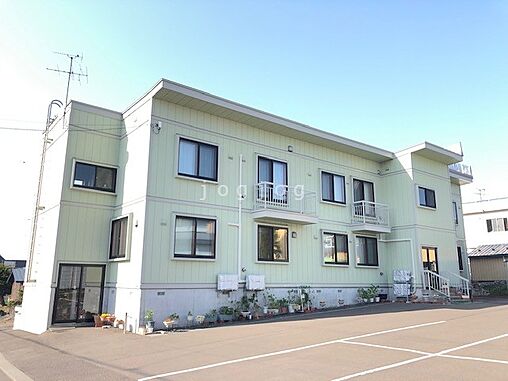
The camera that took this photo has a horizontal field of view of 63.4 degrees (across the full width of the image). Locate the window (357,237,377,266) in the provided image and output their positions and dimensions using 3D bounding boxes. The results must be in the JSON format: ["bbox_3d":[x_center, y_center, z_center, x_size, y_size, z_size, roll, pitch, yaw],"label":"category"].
[{"bbox_3d":[5.586,3.000,20.140,1.617,1.325,0.100,10,-15,-36],"label":"window"}]

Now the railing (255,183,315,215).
[{"bbox_3d":[1.357,0.447,17.089,2.712,1.061,0.734,9,-15,-35],"label":"railing"}]

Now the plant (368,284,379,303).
[{"bbox_3d":[5.642,4.863,19.399,0.439,0.824,0.417,10,-15,-36],"label":"plant"}]

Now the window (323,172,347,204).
[{"bbox_3d":[3.862,-0.101,19.770,1.680,1.400,0.100,10,-15,-37],"label":"window"}]

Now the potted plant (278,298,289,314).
[{"bbox_3d":[1.182,4.598,16.320,0.360,0.560,0.350,10,-15,-37],"label":"potted plant"}]

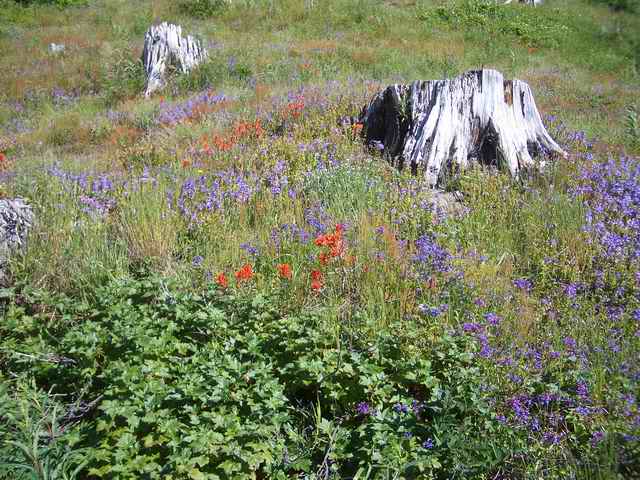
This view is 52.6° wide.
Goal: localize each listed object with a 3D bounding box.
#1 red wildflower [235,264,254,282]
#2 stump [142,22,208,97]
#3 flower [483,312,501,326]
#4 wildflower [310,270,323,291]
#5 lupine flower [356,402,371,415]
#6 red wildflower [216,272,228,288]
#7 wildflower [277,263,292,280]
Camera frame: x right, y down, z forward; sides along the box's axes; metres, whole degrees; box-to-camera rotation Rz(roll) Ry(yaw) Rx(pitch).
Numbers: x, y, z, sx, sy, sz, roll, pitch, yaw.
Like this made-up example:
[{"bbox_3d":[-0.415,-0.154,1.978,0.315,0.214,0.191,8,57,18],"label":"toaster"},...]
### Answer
[{"bbox_3d":[-0.321,0.142,2.750,0.081,0.074,0.065,-1,9,-7],"label":"red wildflower"},{"bbox_3d":[-1.697,-2.120,7.600,0.775,0.834,0.660,-2,9,-12],"label":"stump"},{"bbox_3d":[0.626,0.289,2.350,0.055,0.049,0.052,2,9,15],"label":"flower"},{"bbox_3d":[-0.015,0.169,2.700,0.048,0.081,0.050,0,9,0],"label":"wildflower"},{"bbox_3d":[0.128,0.495,1.900,0.039,0.034,0.040,1,9,4],"label":"lupine flower"},{"bbox_3d":[-0.407,0.169,2.700,0.048,0.065,0.050,-1,9,-9],"label":"red wildflower"},{"bbox_3d":[-0.151,0.134,2.750,0.065,0.074,0.060,-1,9,-3],"label":"wildflower"}]

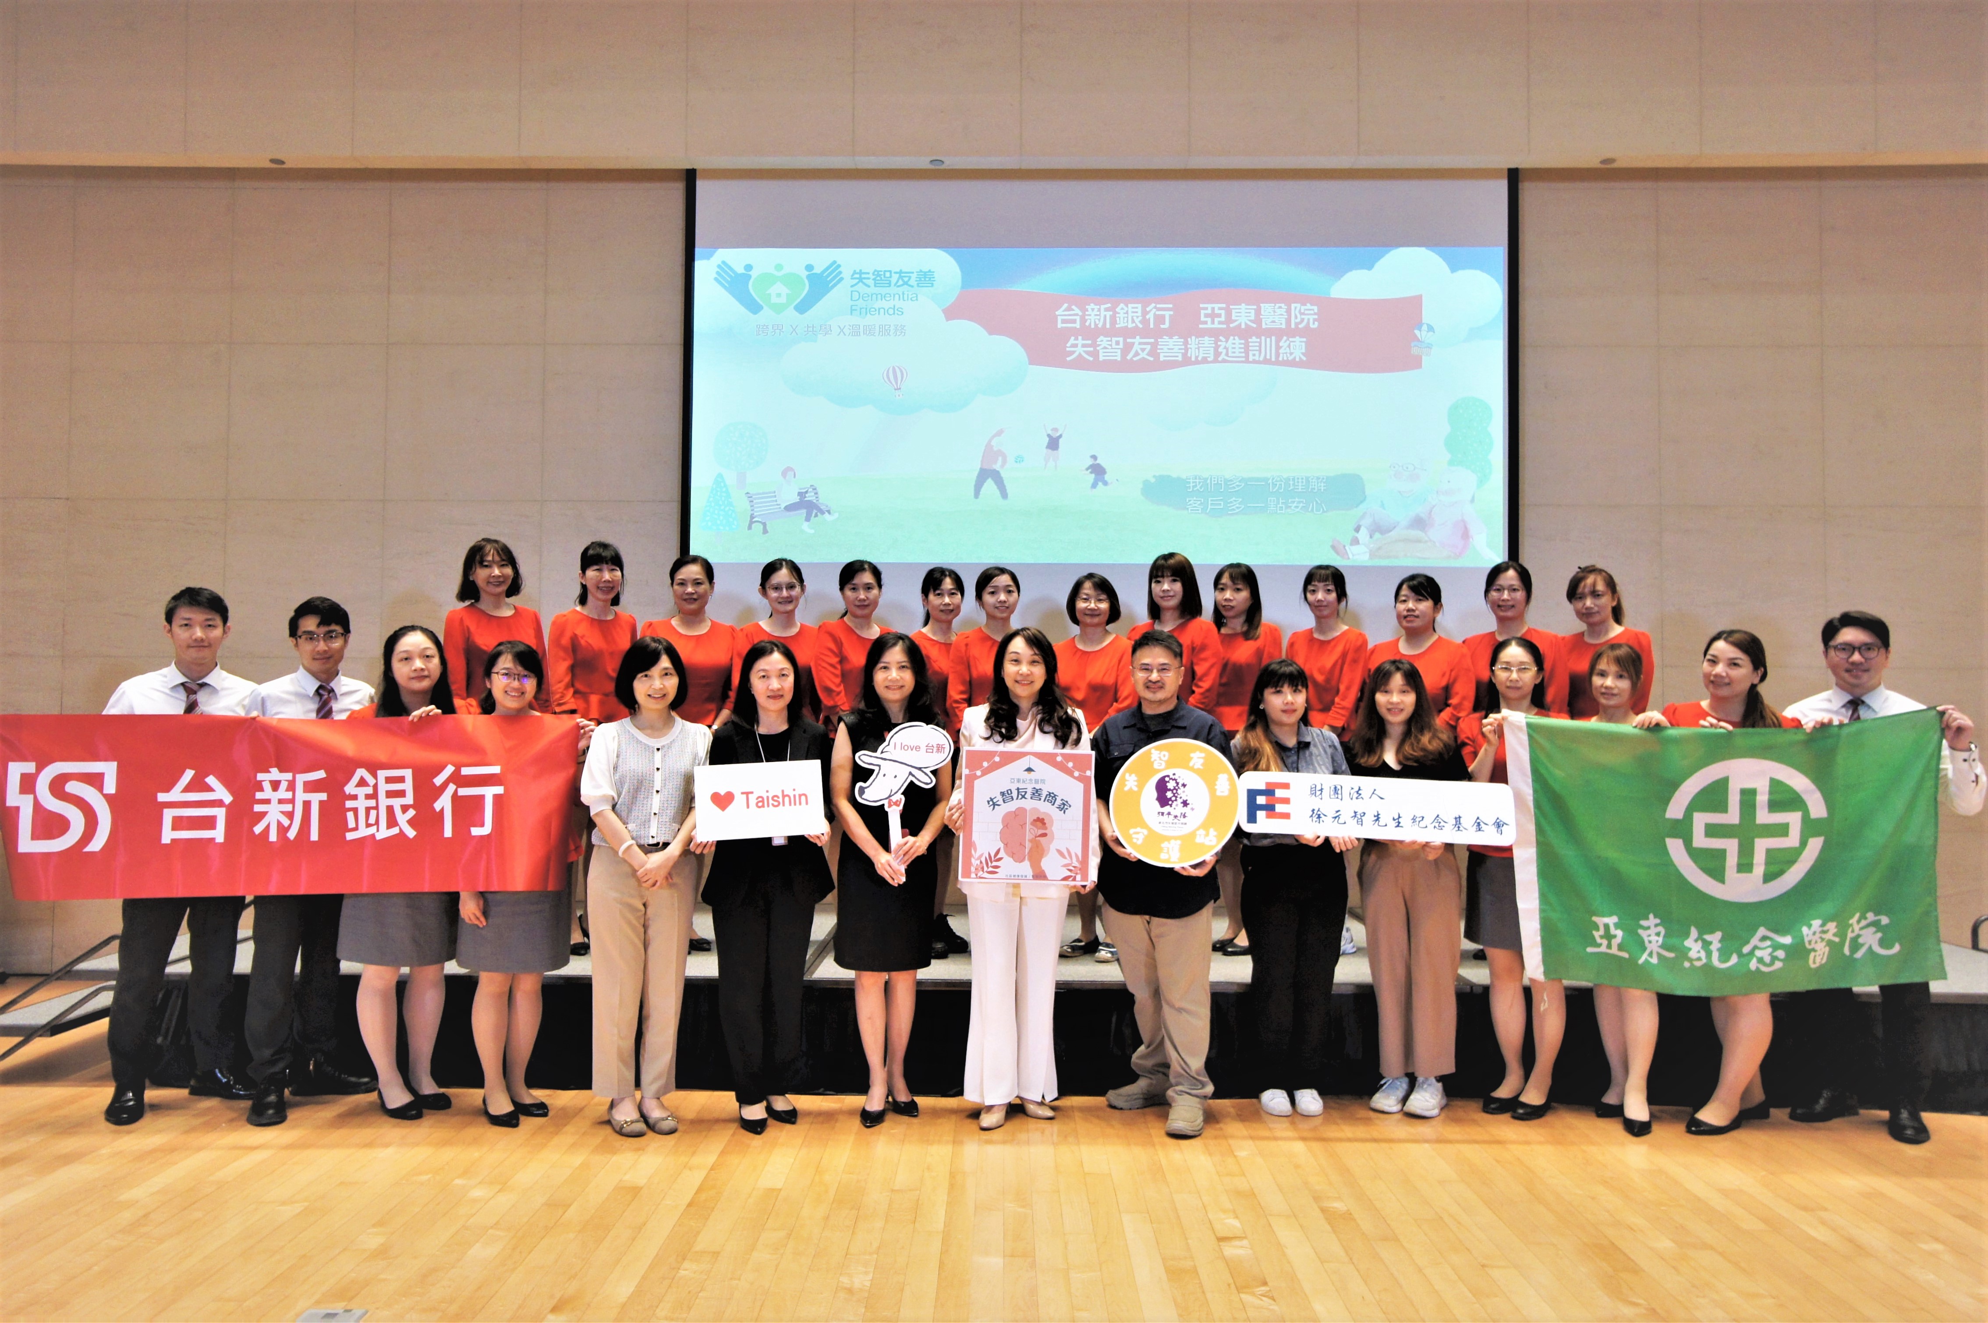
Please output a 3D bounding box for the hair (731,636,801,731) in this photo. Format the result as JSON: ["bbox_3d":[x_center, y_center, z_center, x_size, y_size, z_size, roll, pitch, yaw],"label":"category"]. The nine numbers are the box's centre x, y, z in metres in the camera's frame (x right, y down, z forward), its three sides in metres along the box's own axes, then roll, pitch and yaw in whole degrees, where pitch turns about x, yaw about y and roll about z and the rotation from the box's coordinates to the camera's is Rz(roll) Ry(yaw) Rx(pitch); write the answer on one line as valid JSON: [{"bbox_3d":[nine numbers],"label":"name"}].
[{"bbox_3d":[-0.772,0.076,4.120,0.225,0.310,0.220,1,-1,-9],"label":"hair"}]

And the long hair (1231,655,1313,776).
[{"bbox_3d":[0.980,0.194,4.280,0.280,0.430,0.250,0,-1,2],"label":"long hair"}]

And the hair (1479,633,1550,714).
[{"bbox_3d":[1.817,0.051,4.240,0.215,0.280,0.210,0,-2,21],"label":"hair"}]

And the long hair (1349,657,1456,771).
[{"bbox_3d":[1.403,0.177,4.200,0.358,0.381,0.250,0,-1,12],"label":"long hair"}]

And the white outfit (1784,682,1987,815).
[{"bbox_3d":[3.029,0.324,4.150,0.600,0.493,0.340,0,-1,22],"label":"white outfit"}]

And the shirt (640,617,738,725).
[{"bbox_3d":[-1.268,0.055,5.050,0.403,0.478,0.250,0,-1,-7],"label":"shirt"}]

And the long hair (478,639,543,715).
[{"bbox_3d":[-1.699,0.057,4.270,0.225,0.260,0.225,6,-2,-23],"label":"long hair"}]

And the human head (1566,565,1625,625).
[{"bbox_3d":[2.520,-0.279,5.080,0.215,0.254,0.230,0,-1,25],"label":"human head"}]

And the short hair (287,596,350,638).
[{"bbox_3d":[-2.342,-0.154,4.220,0.180,0.165,0.210,1,-2,-24],"label":"short hair"}]

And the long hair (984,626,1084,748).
[{"bbox_3d":[0.141,0.090,4.250,0.345,0.420,0.260,2,-2,1],"label":"long hair"}]

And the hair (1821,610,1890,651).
[{"bbox_3d":[2.944,-0.093,4.150,0.185,0.165,0.210,-1,-2,33],"label":"hair"}]

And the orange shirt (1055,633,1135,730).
[{"bbox_3d":[0.419,0.138,5.000,0.440,0.520,0.260,0,-1,0],"label":"orange shirt"}]

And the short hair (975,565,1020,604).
[{"bbox_3d":[0.018,-0.313,5.040,0.185,0.185,0.200,1,-2,-9],"label":"short hair"}]

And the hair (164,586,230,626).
[{"bbox_3d":[-2.772,-0.178,4.220,0.180,0.165,0.205,1,-2,-31],"label":"hair"}]

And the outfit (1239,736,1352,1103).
[{"bbox_3d":[1.034,0.851,4.200,0.400,1.230,0.280,0,-1,8],"label":"outfit"}]

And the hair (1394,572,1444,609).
[{"bbox_3d":[1.698,-0.274,4.860,0.180,0.165,0.210,-1,-2,27],"label":"hair"}]

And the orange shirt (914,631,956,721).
[{"bbox_3d":[-0.213,0.099,4.970,0.350,0.460,0.230,1,-1,-5],"label":"orange shirt"}]

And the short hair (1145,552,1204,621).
[{"bbox_3d":[0.726,-0.299,4.880,0.215,0.265,0.230,0,-2,14],"label":"short hair"}]

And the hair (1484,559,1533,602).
[{"bbox_3d":[2.168,-0.334,5.120,0.195,0.185,0.205,0,-2,24],"label":"hair"}]

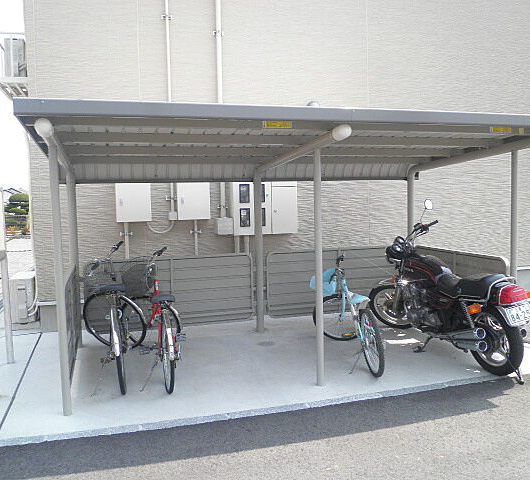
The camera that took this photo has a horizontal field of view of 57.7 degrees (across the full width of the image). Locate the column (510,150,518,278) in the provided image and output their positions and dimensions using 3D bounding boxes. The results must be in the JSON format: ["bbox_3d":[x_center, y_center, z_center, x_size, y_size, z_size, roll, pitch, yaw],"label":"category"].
[{"bbox_3d":[2.312,0.175,4.450,0.060,1.953,0.060,-3,6,-17],"label":"column"}]

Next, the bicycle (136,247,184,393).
[{"bbox_3d":[-0.948,0.612,4.154,0.540,1.040,1.700,-3,6,-17],"label":"bicycle"}]

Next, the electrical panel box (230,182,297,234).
[{"bbox_3d":[-0.025,-0.400,5.912,0.839,0.677,0.180,-3,6,-17],"label":"electrical panel box"}]

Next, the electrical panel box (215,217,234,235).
[{"bbox_3d":[-0.513,-0.172,6.085,0.192,0.213,0.140,-3,4,-18],"label":"electrical panel box"}]

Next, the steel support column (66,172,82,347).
[{"bbox_3d":[-2.002,0.206,5.089,0.082,1.851,0.082,-3,4,-18],"label":"steel support column"}]

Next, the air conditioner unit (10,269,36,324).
[{"bbox_3d":[-2.909,0.677,5.911,0.290,0.530,0.760,-3,6,-17],"label":"air conditioner unit"}]

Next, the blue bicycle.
[{"bbox_3d":[0.884,0.707,4.788,0.540,0.970,1.560,-2,4,-6],"label":"blue bicycle"}]

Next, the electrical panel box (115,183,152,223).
[{"bbox_3d":[-1.577,-0.457,5.741,0.410,0.481,0.170,-3,4,-18],"label":"electrical panel box"}]

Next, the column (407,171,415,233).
[{"bbox_3d":[1.931,0.069,6.353,0.081,1.988,0.081,-3,4,-18],"label":"column"}]

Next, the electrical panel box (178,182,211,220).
[{"bbox_3d":[-0.895,-0.487,5.960,0.406,0.475,0.170,-3,4,-18],"label":"electrical panel box"}]

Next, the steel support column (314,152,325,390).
[{"bbox_3d":[0.460,0.239,4.089,0.062,2.015,0.062,-3,4,-18],"label":"steel support column"}]

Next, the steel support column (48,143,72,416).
[{"bbox_3d":[-1.383,0.281,3.238,0.062,1.848,0.062,-3,6,-17],"label":"steel support column"}]

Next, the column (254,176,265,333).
[{"bbox_3d":[-0.065,0.147,5.354,0.082,1.782,0.082,-3,6,-17],"label":"column"}]

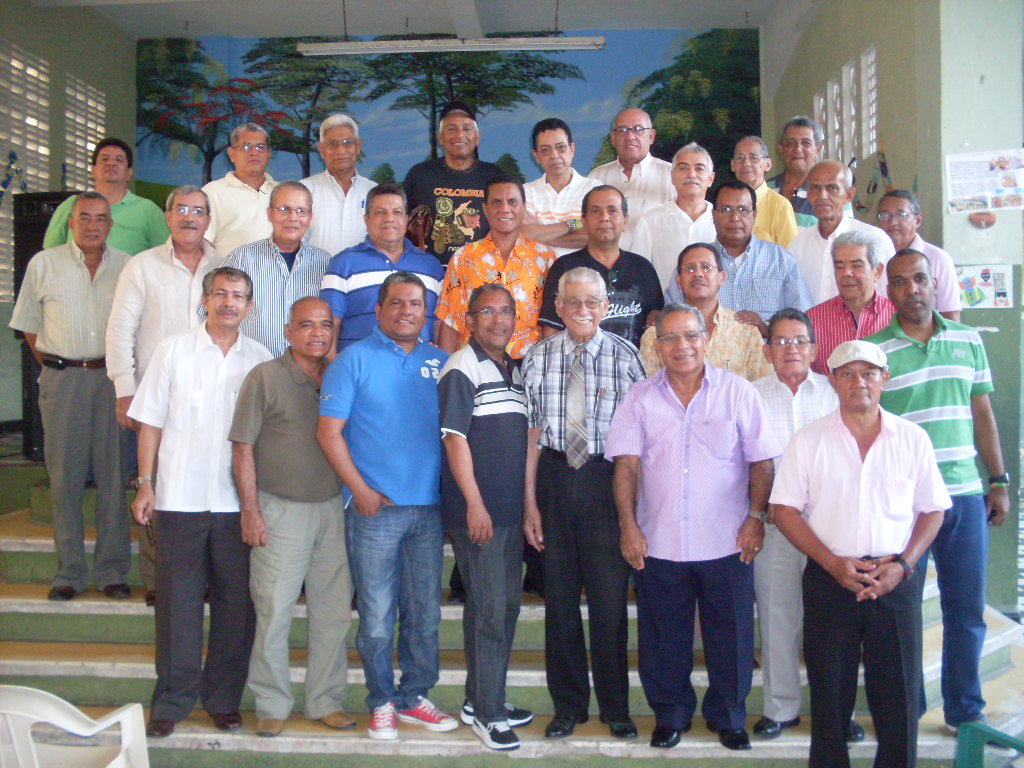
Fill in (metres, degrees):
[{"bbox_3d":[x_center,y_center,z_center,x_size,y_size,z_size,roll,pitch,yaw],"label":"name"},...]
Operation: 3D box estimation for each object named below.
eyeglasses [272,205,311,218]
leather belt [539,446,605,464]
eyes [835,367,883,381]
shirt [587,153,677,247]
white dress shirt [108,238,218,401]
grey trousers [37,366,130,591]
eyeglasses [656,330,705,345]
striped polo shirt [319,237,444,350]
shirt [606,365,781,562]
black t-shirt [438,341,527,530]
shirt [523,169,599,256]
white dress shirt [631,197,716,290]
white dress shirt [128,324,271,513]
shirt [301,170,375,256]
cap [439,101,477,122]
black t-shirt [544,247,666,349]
[{"bbox_3d":[-0.910,-0.712,4.640,0.145,0.046,0.130,-1,2,-19],"label":"eyeglasses"},{"bbox_3d":[0.242,0.261,4.160,0.320,0.045,0.240,-1,1,-1],"label":"leather belt"},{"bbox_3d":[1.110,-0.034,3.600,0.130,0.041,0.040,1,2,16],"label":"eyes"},{"bbox_3d":[0.555,-0.717,5.180,0.490,0.690,0.280,0,1,5],"label":"shirt"},{"bbox_3d":[-1.444,-0.253,4.780,0.560,0.700,0.310,-1,1,-22],"label":"white dress shirt"},{"bbox_3d":[-1.799,0.393,4.720,0.380,0.930,0.270,0,2,-18],"label":"grey trousers"},{"bbox_3d":[0.606,-0.166,4.020,0.147,0.046,0.145,-5,1,7],"label":"eyeglasses"},{"bbox_3d":[-0.544,-0.262,4.720,0.530,0.720,0.300,0,1,-14],"label":"striped polo shirt"},{"bbox_3d":[0.660,0.289,4.090,0.600,0.700,0.320,0,2,7],"label":"shirt"},{"bbox_3d":[-0.079,0.189,4.120,0.460,0.690,0.290,-1,2,-36],"label":"black t-shirt"},{"bbox_3d":[0.237,-0.693,5.280,0.480,0.640,0.280,-1,1,-2],"label":"shirt"},{"bbox_3d":[0.781,-0.465,5.000,0.500,0.700,0.280,0,1,10],"label":"white dress shirt"},{"bbox_3d":[-1.125,0.126,4.100,0.530,0.690,0.290,0,2,-23],"label":"white dress shirt"},{"bbox_3d":[-0.789,-0.636,5.200,0.470,0.680,0.270,0,1,-8],"label":"shirt"},{"bbox_3d":[-0.251,-1.256,5.180,0.175,0.120,0.250,0,2,-3],"label":"cap"},{"bbox_3d":[0.380,-0.233,4.720,0.520,0.660,0.290,-1,1,-3],"label":"black t-shirt"}]

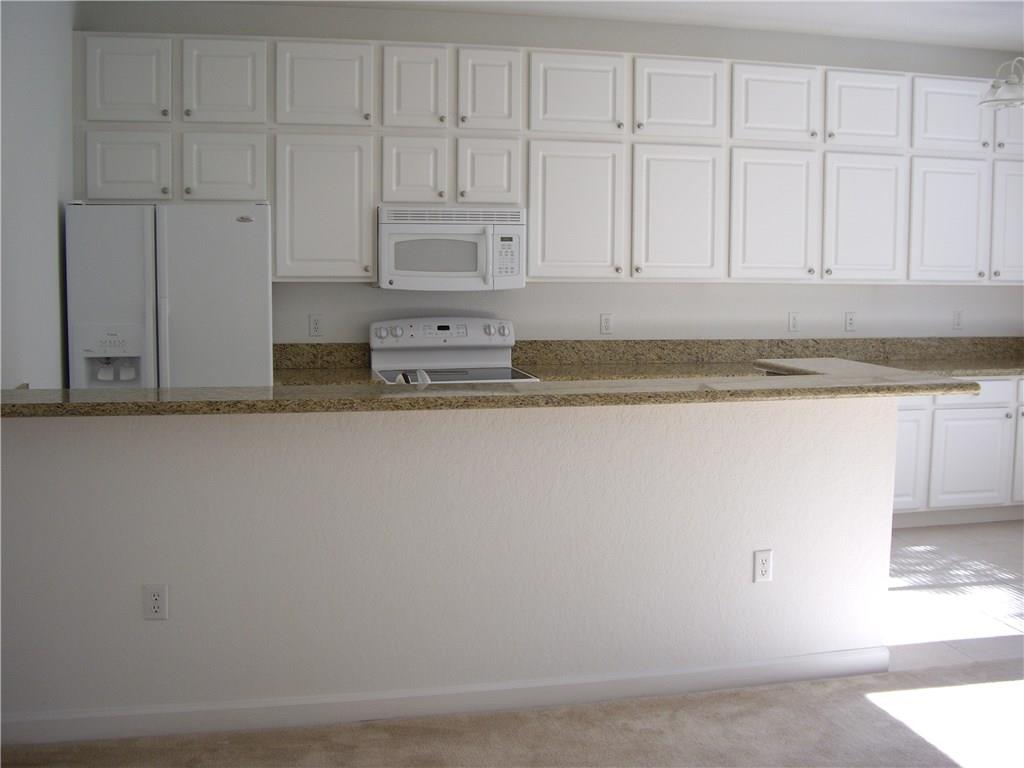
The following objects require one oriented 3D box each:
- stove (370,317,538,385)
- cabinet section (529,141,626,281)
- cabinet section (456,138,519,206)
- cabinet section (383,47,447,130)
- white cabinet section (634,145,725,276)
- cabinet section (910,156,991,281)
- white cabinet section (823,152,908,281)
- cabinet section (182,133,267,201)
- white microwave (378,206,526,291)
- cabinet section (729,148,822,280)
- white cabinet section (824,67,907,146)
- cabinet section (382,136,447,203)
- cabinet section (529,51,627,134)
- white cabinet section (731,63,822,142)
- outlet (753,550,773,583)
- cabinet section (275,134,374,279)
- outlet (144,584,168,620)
[{"bbox_3d":[-0.308,0.259,5.808,0.760,1.190,0.710,-1,6,-13],"label":"stove"},{"bbox_3d":[0.306,-0.922,6.003,0.533,0.715,0.310,-1,5,-13],"label":"cabinet section"},{"bbox_3d":[-0.156,-1.103,5.909,0.340,0.338,0.320,-1,6,-13],"label":"cabinet section"},{"bbox_3d":[-0.519,-1.502,5.760,0.334,0.417,0.310,-1,5,-13],"label":"cabinet section"},{"bbox_3d":[0.852,-0.932,6.132,0.524,0.711,0.310,-1,5,-13],"label":"white cabinet section"},{"bbox_3d":[2.458,-0.950,6.512,0.542,0.717,0.310,-1,5,-13],"label":"cabinet section"},{"bbox_3d":[1.936,-0.947,6.388,0.541,0.712,0.310,-1,5,-13],"label":"white cabinet section"},{"bbox_3d":[-1.433,-1.072,5.615,0.417,0.338,0.320,-1,6,-13],"label":"cabinet section"},{"bbox_3d":[-0.337,-0.702,5.883,0.758,0.422,0.395,-1,6,-13],"label":"white microwave"},{"bbox_3d":[1.402,-0.937,6.262,0.563,0.717,0.310,-1,5,-13],"label":"cabinet section"},{"bbox_3d":[1.930,-1.543,6.379,0.533,0.429,0.320,-1,6,-13],"label":"white cabinet section"},{"bbox_3d":[-0.523,-1.097,5.824,0.340,0.338,0.320,-1,6,-13],"label":"cabinet section"},{"bbox_3d":[0.309,-1.521,5.979,0.528,0.424,0.320,-1,6,-13],"label":"cabinet section"},{"bbox_3d":[1.398,-1.541,6.242,0.533,0.424,0.320,-1,6,-13],"label":"white cabinet section"},{"bbox_3d":[0.872,0.634,3.906,0.071,0.115,0.012,-1,6,-13],"label":"outlet"},{"bbox_3d":[-0.969,-0.901,5.757,0.503,0.733,0.320,-1,6,-13],"label":"cabinet section"},{"bbox_3d":[-1.085,0.667,3.432,0.071,0.115,0.012,-1,6,-13],"label":"outlet"}]

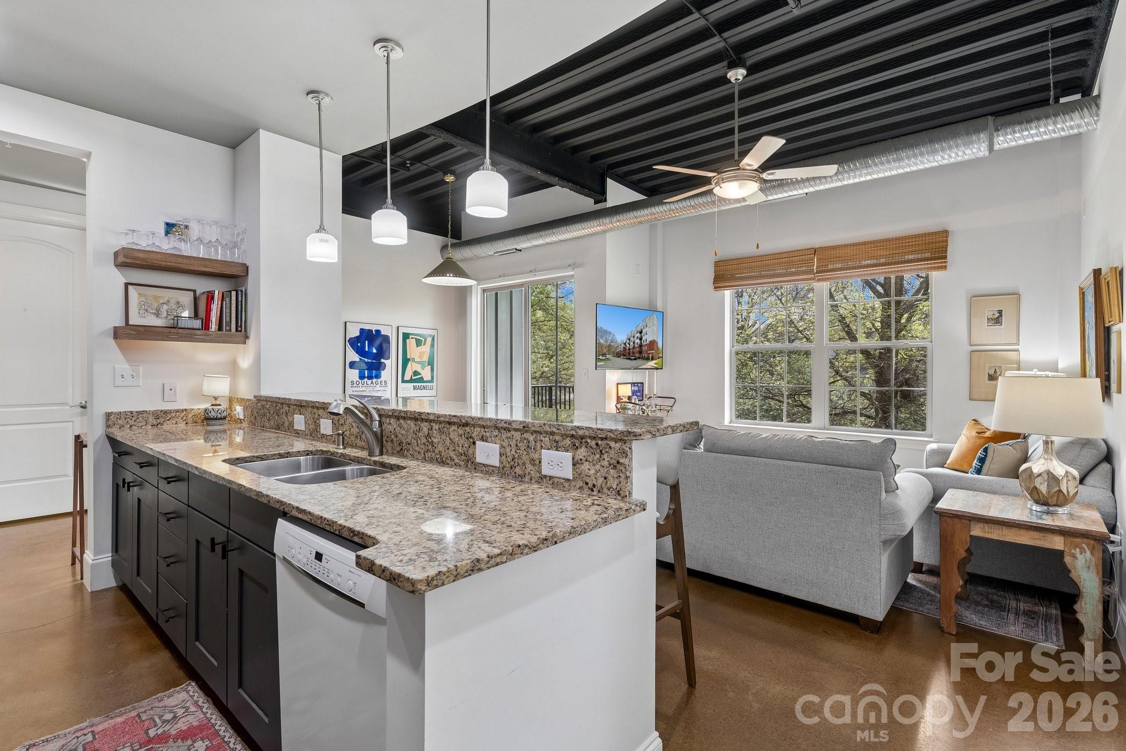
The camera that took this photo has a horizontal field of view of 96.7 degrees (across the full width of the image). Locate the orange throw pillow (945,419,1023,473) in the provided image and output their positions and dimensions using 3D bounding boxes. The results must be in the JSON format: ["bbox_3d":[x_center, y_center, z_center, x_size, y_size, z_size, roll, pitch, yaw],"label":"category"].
[{"bbox_3d":[3.300,0.572,3.870,0.170,0.460,0.480,30,-11,-19],"label":"orange throw pillow"}]

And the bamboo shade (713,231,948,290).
[{"bbox_3d":[2.550,-1.110,5.000,2.080,0.335,0.070,0,0,38],"label":"bamboo shade"}]

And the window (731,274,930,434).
[{"bbox_3d":[2.554,-0.248,4.989,1.813,1.570,0.110,1,1,40],"label":"window"}]

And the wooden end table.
[{"bbox_3d":[2.182,0.925,2.407,0.565,0.573,0.590,1,1,43],"label":"wooden end table"}]

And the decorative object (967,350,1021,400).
[{"bbox_3d":[3.532,0.005,4.097,0.305,0.410,0.025,1,1,40],"label":"decorative object"}]

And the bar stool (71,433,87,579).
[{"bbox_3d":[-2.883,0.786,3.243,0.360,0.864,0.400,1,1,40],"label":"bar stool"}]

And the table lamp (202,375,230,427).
[{"bbox_3d":[-2.148,0.147,3.101,0.168,0.311,0.168,1,1,40],"label":"table lamp"}]

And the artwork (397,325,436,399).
[{"bbox_3d":[-1.780,-0.170,6.150,0.030,0.860,0.570,0,0,42],"label":"artwork"}]

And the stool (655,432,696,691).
[{"bbox_3d":[0.200,0.735,1.970,0.460,1.060,0.520,0,0,42],"label":"stool"}]

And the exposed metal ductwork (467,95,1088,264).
[{"bbox_3d":[0.860,-1.656,5.021,6.250,0.260,0.260,0,1,38],"label":"exposed metal ductwork"}]

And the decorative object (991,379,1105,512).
[{"bbox_3d":[2.385,0.320,2.475,0.390,0.680,0.270,0,0,40],"label":"decorative object"}]

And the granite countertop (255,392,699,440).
[{"bbox_3d":[-0.722,0.143,2.276,2.690,0.031,0.345,1,1,39],"label":"granite countertop"}]

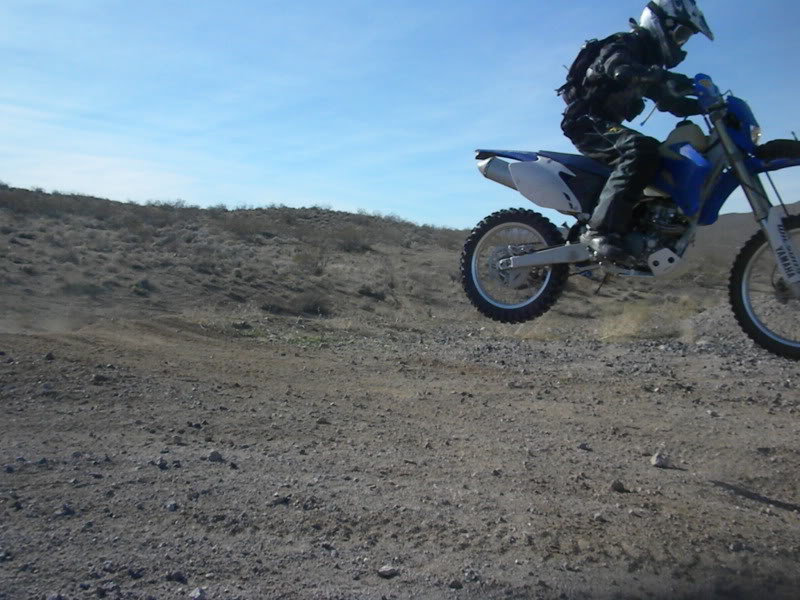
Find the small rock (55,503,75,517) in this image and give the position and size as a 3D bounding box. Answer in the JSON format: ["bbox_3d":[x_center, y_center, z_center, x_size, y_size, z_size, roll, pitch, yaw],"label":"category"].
[{"bbox_3d":[-1.509,0.943,3.850,0.088,0.050,0.070,0,1,0],"label":"small rock"}]

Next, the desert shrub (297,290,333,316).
[{"bbox_3d":[-2.300,0.108,23.000,0.980,0.680,0.900,0,1,0],"label":"desert shrub"}]

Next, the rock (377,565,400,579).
[{"bbox_3d":[-0.040,0.968,3.050,0.083,0.038,0.062,0,1,0],"label":"rock"}]

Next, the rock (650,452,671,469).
[{"bbox_3d":[1.432,0.882,4.700,0.108,0.073,0.090,0,1,0],"label":"rock"}]

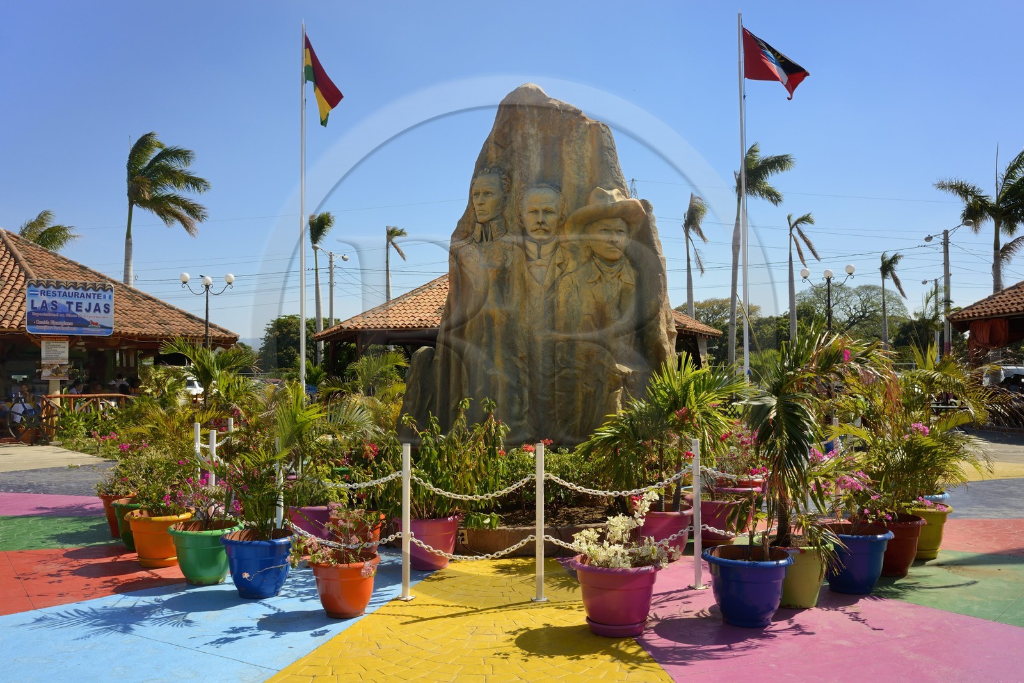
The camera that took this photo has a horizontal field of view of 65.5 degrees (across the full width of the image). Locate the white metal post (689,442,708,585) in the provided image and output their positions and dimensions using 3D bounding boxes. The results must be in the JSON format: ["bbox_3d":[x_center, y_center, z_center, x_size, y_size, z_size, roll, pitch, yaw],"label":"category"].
[{"bbox_3d":[1.332,1.232,5.717,0.100,1.050,0.100,0,-2,0],"label":"white metal post"}]

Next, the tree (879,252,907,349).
[{"bbox_3d":[24.858,-1.250,52.166,1.881,9.183,2.000,-1,-2,25],"label":"tree"}]

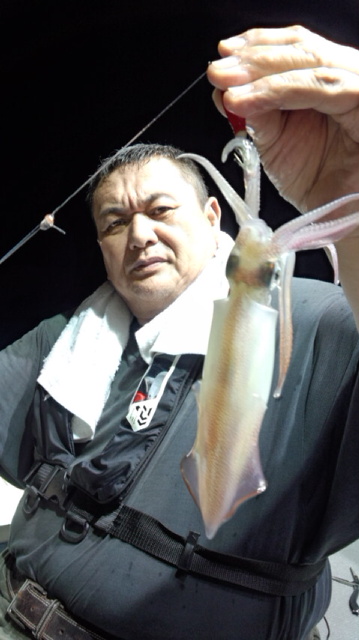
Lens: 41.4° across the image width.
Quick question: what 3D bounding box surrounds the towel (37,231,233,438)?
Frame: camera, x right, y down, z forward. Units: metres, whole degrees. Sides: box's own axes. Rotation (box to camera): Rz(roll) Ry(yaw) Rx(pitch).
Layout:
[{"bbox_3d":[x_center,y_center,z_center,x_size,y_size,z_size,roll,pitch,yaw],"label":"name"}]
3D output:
[{"bbox_3d":[-0.030,0.004,0.700,0.275,0.300,0.230,6,5,19],"label":"towel"}]

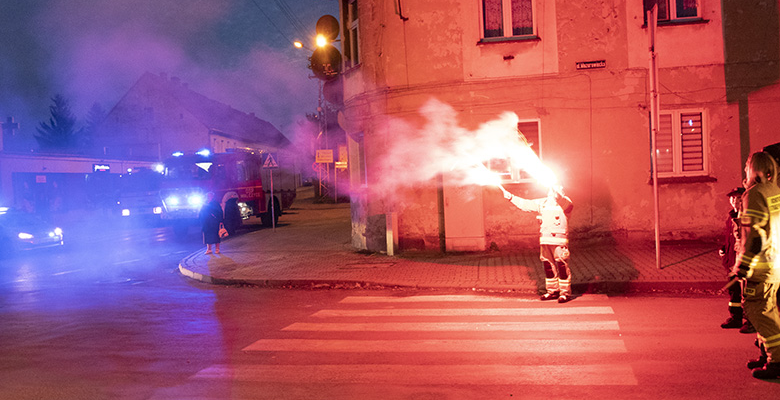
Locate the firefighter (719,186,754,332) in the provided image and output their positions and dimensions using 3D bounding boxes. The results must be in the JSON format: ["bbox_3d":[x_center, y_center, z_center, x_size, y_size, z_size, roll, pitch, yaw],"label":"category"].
[{"bbox_3d":[4.201,0.648,7.522,0.460,1.660,0.480,-3,2,-28],"label":"firefighter"}]

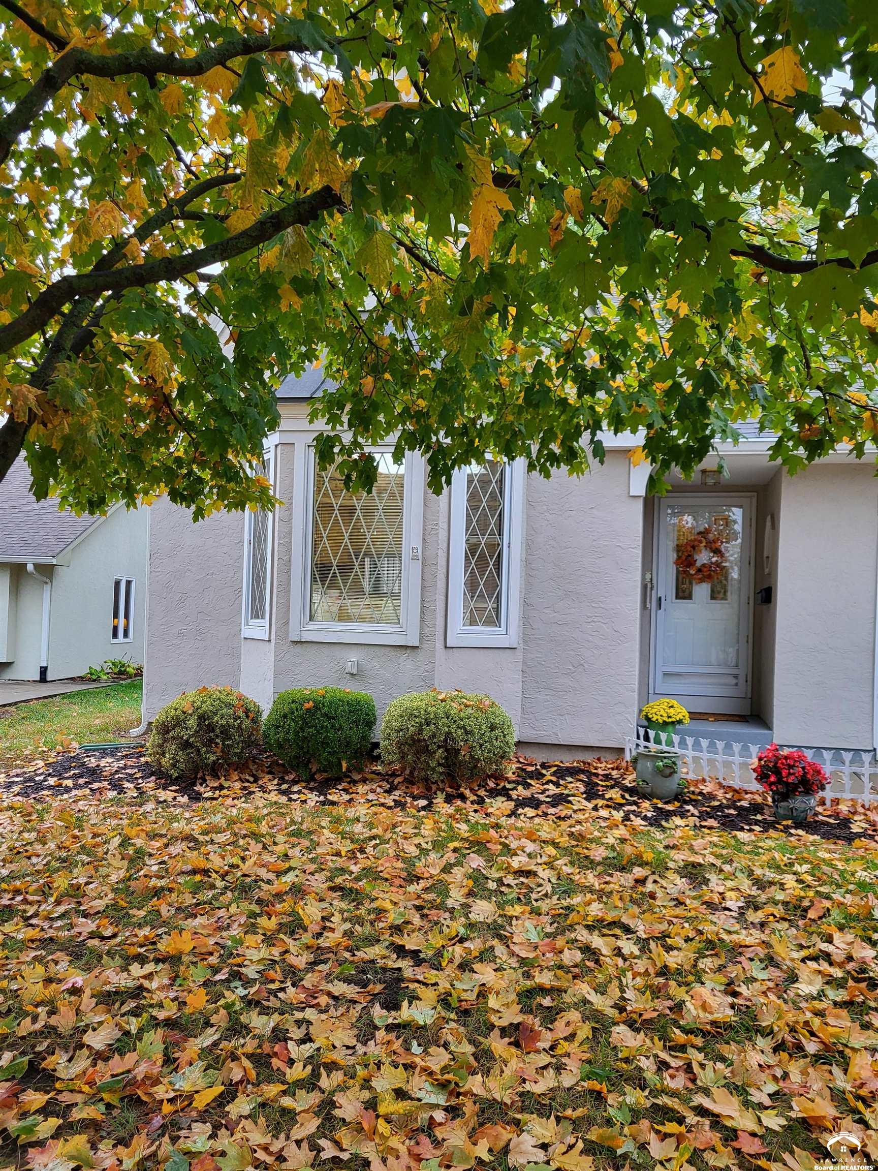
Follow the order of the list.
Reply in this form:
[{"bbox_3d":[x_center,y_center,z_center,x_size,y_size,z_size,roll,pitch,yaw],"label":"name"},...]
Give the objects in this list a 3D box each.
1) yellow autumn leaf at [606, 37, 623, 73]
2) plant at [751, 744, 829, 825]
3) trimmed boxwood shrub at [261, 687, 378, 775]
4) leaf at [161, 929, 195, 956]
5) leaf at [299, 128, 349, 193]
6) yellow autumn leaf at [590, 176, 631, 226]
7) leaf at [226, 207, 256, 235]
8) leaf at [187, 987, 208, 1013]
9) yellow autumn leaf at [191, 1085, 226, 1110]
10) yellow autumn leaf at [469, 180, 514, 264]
[{"bbox_3d":[0.420,-1.268,2.100,0.060,0.100,0.040,2,1,10],"label":"yellow autumn leaf"},{"bbox_3d":[2.552,1.417,6.380,0.550,0.550,0.520,1,1,8],"label":"plant"},{"bbox_3d":[-1.014,1.227,7.500,0.940,0.720,0.920,1,1,8],"label":"trimmed boxwood shrub"},{"bbox_3d":[-1.099,1.499,3.700,0.140,0.050,0.120,2,0,0],"label":"leaf"},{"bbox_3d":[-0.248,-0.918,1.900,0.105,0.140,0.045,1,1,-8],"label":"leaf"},{"bbox_3d":[0.410,-0.918,2.100,0.100,0.120,0.040,2,0,0],"label":"yellow autumn leaf"},{"bbox_3d":[-0.583,-1.067,2.600,0.100,0.110,0.030,2,0,-6],"label":"leaf"},{"bbox_3d":[-0.882,1.506,3.200,0.080,0.045,0.090,2,0,0],"label":"leaf"},{"bbox_3d":[-0.690,1.523,2.620,0.110,0.030,0.060,2,-1,-37],"label":"yellow autumn leaf"},{"bbox_3d":[0.090,-0.617,1.500,0.080,0.140,0.035,2,0,0],"label":"yellow autumn leaf"}]

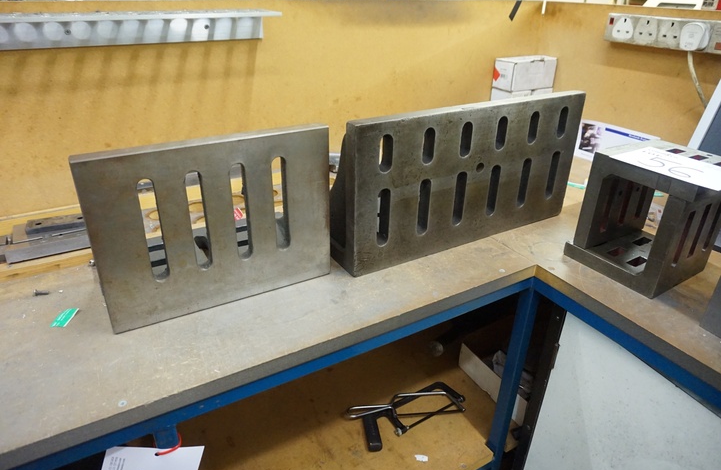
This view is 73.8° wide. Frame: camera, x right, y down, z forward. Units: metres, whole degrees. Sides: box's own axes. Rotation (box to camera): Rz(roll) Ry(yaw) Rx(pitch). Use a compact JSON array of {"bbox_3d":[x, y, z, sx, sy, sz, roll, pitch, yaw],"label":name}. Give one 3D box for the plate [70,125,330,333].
[{"bbox_3d":[-0.223,-0.047,0.693,0.301,0.225,0.194,-14,31,-27],"label":"plate"}]

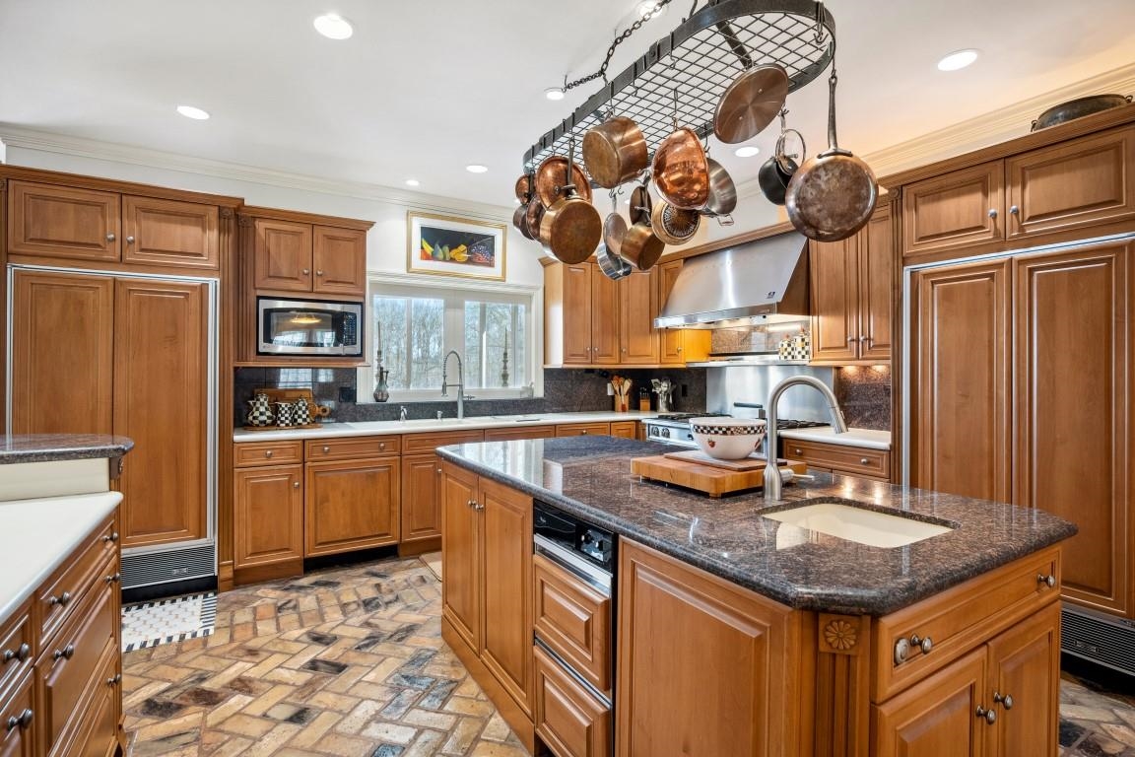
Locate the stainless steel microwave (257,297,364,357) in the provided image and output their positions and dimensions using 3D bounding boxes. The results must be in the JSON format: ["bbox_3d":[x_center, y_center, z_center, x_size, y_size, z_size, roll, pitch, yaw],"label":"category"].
[{"bbox_3d":[-1.825,-0.333,3.559,0.630,0.380,0.450,0,0,-32],"label":"stainless steel microwave"}]

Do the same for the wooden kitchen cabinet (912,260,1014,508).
[{"bbox_3d":[2.112,0.187,2.577,0.570,1.460,0.420,0,0,-32],"label":"wooden kitchen cabinet"}]

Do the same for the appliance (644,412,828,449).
[{"bbox_3d":[1.252,0.807,3.847,0.740,0.930,1.200,0,0,-32],"label":"appliance"}]

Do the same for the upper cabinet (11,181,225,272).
[{"bbox_3d":[-2.579,-0.817,3.028,0.867,0.358,0.699,0,0,-30],"label":"upper cabinet"}]

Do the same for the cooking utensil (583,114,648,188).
[{"bbox_3d":[0.170,-0.799,1.790,0.150,0.210,0.210,-35,19,-17],"label":"cooking utensil"}]

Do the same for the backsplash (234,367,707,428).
[{"bbox_3d":[-0.525,0.130,4.242,3.841,0.441,0.827,0,0,-30],"label":"backsplash"}]

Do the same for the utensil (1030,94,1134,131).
[{"bbox_3d":[2.265,-1.111,2.232,0.315,0.158,0.364,0,0,-30],"label":"utensil"}]

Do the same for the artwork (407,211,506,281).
[{"bbox_3d":[-0.936,-1.144,4.410,0.888,0.522,0.039,0,0,-30],"label":"artwork"}]

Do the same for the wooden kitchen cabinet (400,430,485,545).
[{"bbox_3d":[-1.074,0.786,4.039,0.650,0.780,0.600,0,0,-32],"label":"wooden kitchen cabinet"}]

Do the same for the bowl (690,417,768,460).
[{"bbox_3d":[0.602,0.224,1.880,0.290,0.145,0.290,0,0,0],"label":"bowl"}]

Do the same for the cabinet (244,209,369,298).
[{"bbox_3d":[-1.863,-0.832,3.637,0.745,0.502,0.453,0,0,-30],"label":"cabinet"}]

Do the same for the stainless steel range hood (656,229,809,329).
[{"bbox_3d":[1.380,-0.752,4.055,0.719,0.640,1.241,0,0,-30],"label":"stainless steel range hood"}]

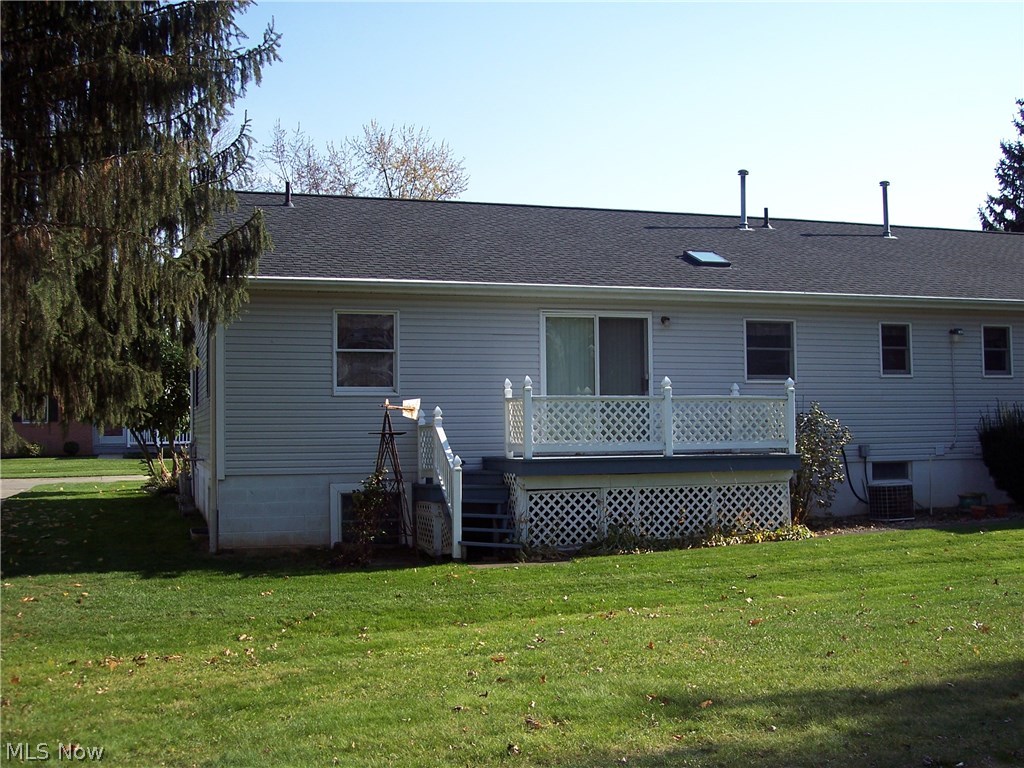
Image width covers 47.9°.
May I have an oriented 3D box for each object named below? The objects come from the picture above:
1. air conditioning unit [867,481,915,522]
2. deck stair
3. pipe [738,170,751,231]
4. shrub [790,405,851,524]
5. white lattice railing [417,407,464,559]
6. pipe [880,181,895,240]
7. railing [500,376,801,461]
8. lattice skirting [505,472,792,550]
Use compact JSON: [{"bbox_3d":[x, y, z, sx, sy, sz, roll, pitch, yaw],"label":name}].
[{"bbox_3d":[6.186,1.915,18.783,0.510,0.595,0.510,0,-3,-17],"label":"air conditioning unit"},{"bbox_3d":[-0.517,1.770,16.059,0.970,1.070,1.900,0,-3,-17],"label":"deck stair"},{"bbox_3d":[4.708,-3.729,23.384,0.216,1.240,0.216,-1,-3,0],"label":"pipe"},{"bbox_3d":[4.821,1.232,18.046,0.900,1.890,0.850,0,-3,-17],"label":"shrub"},{"bbox_3d":[-1.027,1.318,16.154,0.120,2.015,2.220,0,-3,-17],"label":"white lattice railing"},{"bbox_3d":[7.925,-3.679,24.387,0.216,1.220,0.216,0,-3,-17],"label":"pipe"},{"bbox_3d":[1.933,0.507,17.337,4.220,1.138,1.790,0,-3,-17],"label":"railing"},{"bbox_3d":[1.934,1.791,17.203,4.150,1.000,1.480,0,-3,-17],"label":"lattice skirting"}]

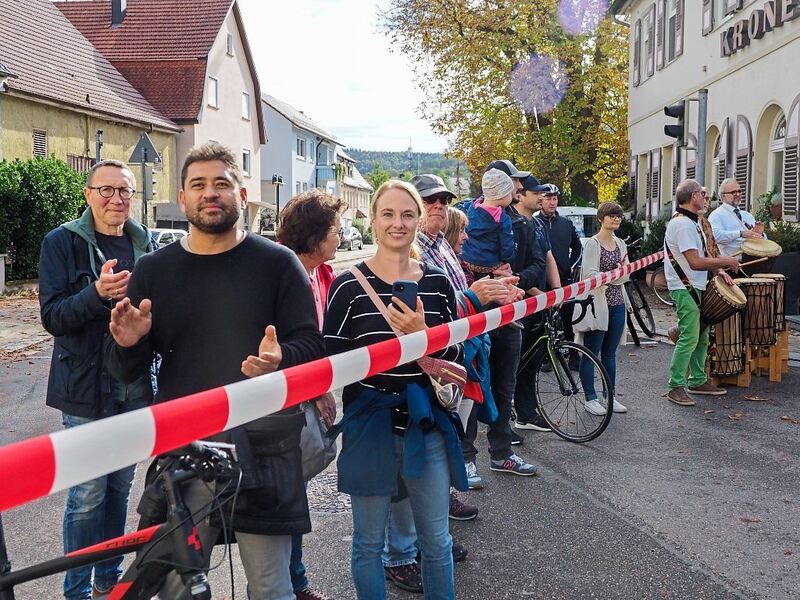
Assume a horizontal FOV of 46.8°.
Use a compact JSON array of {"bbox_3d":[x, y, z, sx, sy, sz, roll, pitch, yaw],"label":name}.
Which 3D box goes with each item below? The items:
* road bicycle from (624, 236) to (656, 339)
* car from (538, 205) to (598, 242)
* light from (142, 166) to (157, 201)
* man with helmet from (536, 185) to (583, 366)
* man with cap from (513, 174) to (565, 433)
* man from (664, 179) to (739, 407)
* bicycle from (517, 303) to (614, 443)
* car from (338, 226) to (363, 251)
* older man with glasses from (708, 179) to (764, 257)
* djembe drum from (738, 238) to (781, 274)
[{"bbox_3d":[2.880,-0.049,10.900,0.580,1.120,1.750,3,6,27],"label":"road bicycle"},{"bbox_3d":[4.174,-1.386,22.500,1.800,1.720,4.400,1,5,10],"label":"car"},{"bbox_3d":[-6.605,-3.088,24.500,0.320,0.920,0.300,-1,5,-12],"label":"light"},{"bbox_3d":[1.517,-0.208,8.850,0.600,1.800,0.420,-1,5,-9],"label":"man with helmet"},{"bbox_3d":[0.930,0.030,6.300,0.450,1.780,0.550,5,7,44],"label":"man with cap"},{"bbox_3d":[2.430,-0.078,7.450,0.600,1.790,0.550,2,5,20],"label":"man"},{"bbox_3d":[0.797,0.410,6.430,0.450,1.000,1.680,-4,7,-40],"label":"bicycle"},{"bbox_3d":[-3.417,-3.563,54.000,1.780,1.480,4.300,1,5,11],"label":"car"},{"bbox_3d":[3.094,-0.196,8.500,0.580,1.780,0.500,-2,6,-25],"label":"older man with glasses"},{"bbox_3d":[3.218,-0.202,8.392,0.370,0.560,0.370,15,21,20],"label":"djembe drum"}]

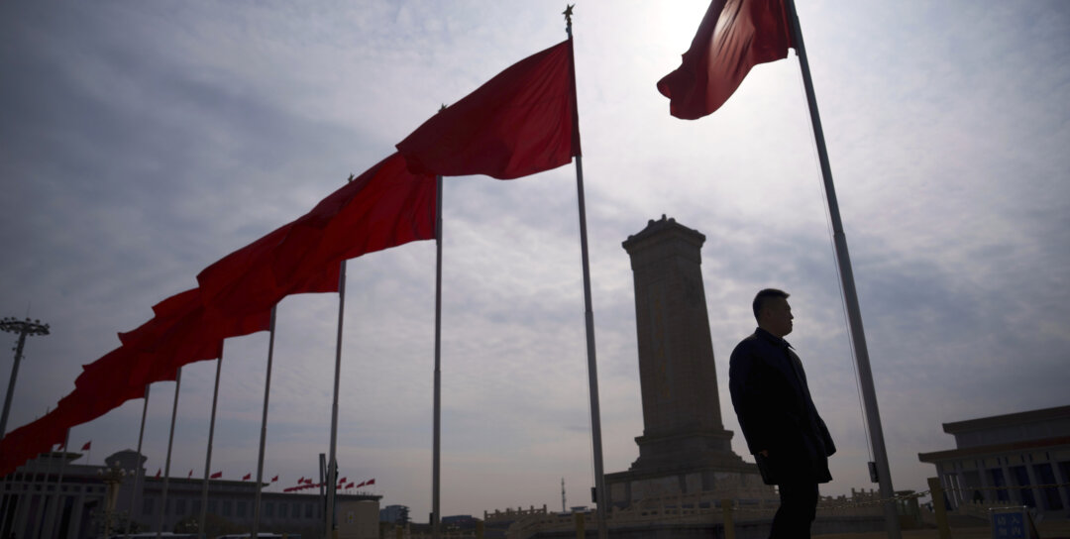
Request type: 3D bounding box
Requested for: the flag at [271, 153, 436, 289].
[{"bbox_3d":[-4.320,-1.580,17.598,3.933,4.519,0.900,1,-22,-7],"label":"flag"}]

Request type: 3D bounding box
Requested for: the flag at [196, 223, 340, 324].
[{"bbox_3d":[-7.653,-0.258,20.825,4.163,4.405,0.900,1,-22,-7],"label":"flag"}]

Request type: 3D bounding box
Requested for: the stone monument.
[{"bbox_3d":[15.803,10.022,81.275,12.500,35.400,12.500,17,-29,-40],"label":"stone monument"}]

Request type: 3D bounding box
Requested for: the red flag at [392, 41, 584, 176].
[{"bbox_3d":[-0.959,-3.382,14.576,3.657,3.600,0.900,1,-22,-7],"label":"red flag"}]

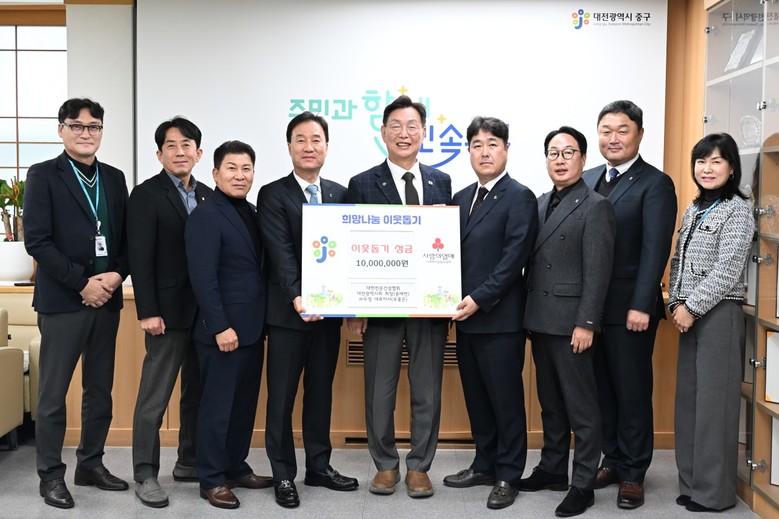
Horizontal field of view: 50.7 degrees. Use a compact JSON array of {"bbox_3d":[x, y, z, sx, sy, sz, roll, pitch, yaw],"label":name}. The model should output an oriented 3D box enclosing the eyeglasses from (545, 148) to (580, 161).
[{"bbox_3d":[0.737,-0.442,3.461,0.142,0.047,0.140,2,4,27],"label":"eyeglasses"}]

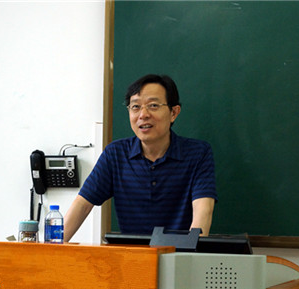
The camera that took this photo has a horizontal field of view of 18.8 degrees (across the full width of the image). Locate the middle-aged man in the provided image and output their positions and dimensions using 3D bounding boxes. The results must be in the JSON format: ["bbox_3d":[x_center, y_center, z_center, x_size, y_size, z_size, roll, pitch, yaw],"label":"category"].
[{"bbox_3d":[-0.040,0.560,3.180,0.560,1.620,0.460,1,-3,12],"label":"middle-aged man"}]

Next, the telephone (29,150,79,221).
[{"bbox_3d":[-0.405,0.168,3.800,0.200,0.280,0.095,1,3,14],"label":"telephone"}]

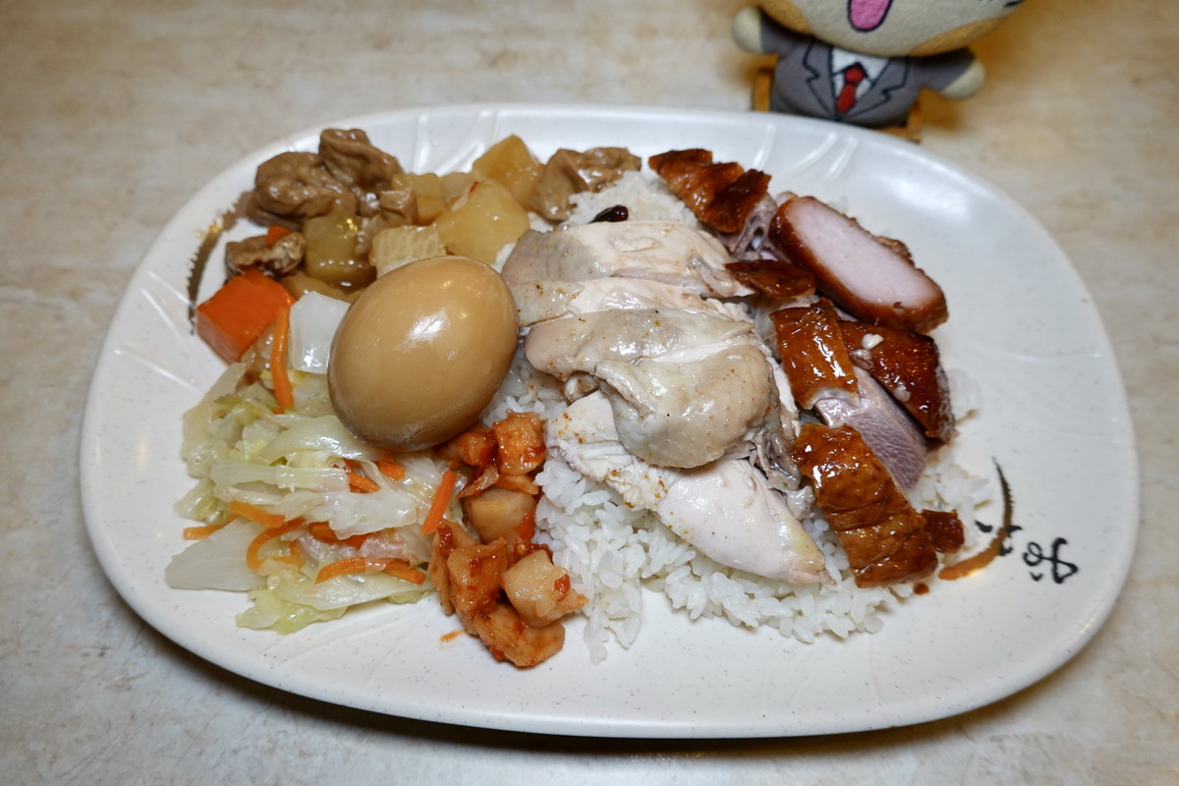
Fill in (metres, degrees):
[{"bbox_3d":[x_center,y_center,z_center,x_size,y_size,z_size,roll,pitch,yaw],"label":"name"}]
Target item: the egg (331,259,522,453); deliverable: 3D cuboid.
[{"bbox_3d":[-0.042,-0.011,0.202,0.043,0.043,0.056,27,64,13],"label":"egg"}]

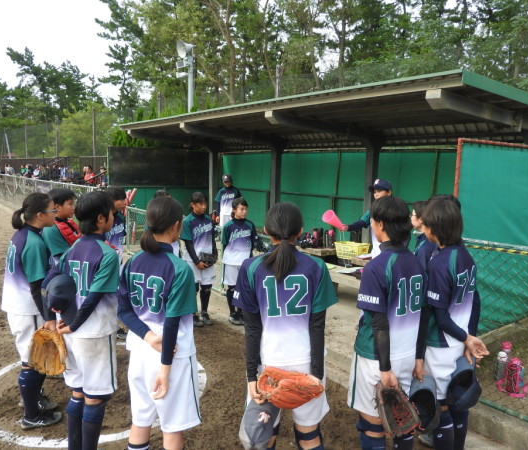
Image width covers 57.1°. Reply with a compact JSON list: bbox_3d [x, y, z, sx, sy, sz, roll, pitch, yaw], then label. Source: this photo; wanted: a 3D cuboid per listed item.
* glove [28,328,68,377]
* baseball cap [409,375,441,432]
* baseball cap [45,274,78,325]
[{"bbox_3d":[-1.169,0.683,2.620,0.205,0.260,0.130,-5,3,-6],"label":"glove"},{"bbox_3d":[0.804,0.894,2.430,0.170,0.265,0.140,-7,-3,27],"label":"baseball cap"},{"bbox_3d":[-1.052,0.387,2.520,0.170,0.255,0.140,-10,-7,11],"label":"baseball cap"}]

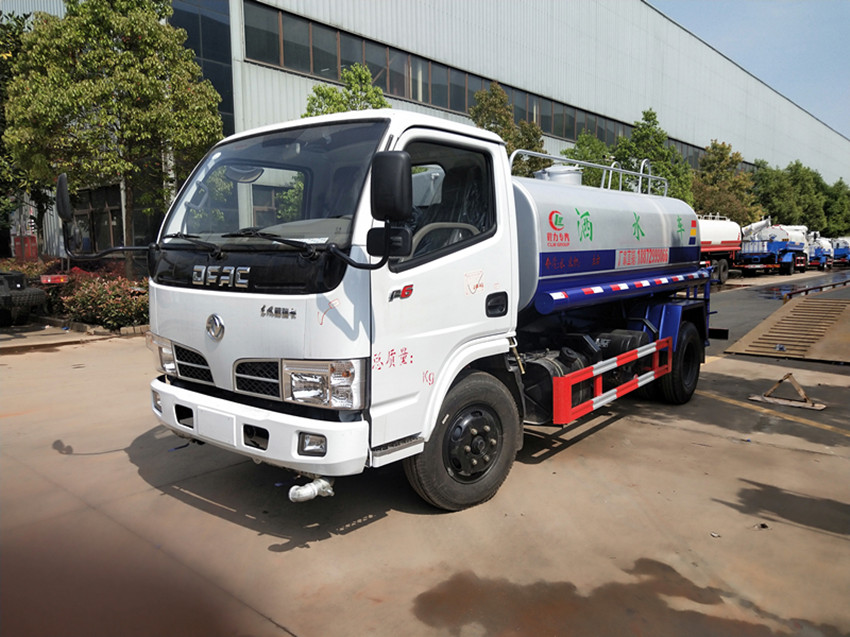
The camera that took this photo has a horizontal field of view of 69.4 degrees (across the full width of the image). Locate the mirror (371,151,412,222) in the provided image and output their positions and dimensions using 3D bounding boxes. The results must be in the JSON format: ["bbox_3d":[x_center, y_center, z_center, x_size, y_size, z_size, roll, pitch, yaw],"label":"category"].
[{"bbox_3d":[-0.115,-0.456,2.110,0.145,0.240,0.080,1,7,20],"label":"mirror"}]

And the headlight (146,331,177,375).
[{"bbox_3d":[-1.506,0.199,3.602,0.408,0.219,0.184,5,9,39],"label":"headlight"}]

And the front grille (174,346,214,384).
[{"bbox_3d":[-1.237,0.239,3.305,0.408,0.214,0.071,5,9,39],"label":"front grille"}]

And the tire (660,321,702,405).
[{"bbox_3d":[2.298,0.391,5.620,0.200,0.775,0.775,3,8,40],"label":"tire"}]

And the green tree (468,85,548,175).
[{"bbox_3d":[3.186,-5.098,23.700,3.200,7.900,3.200,4,8,44],"label":"green tree"}]

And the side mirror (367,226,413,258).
[{"bbox_3d":[-0.123,-0.264,2.120,0.150,0.102,0.055,0,7,18],"label":"side mirror"}]

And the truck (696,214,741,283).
[{"bbox_3d":[9.800,-2.788,24.800,2.500,2.950,9.200,4,8,44],"label":"truck"}]

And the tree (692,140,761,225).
[{"bbox_3d":[18.977,-7.066,38.500,4.300,8.157,4.300,6,9,43],"label":"tree"}]

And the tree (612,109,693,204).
[{"bbox_3d":[11.626,-6.468,31.500,4.200,8.576,4.200,6,9,43],"label":"tree"}]

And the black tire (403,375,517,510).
[{"bbox_3d":[0.217,0.681,3.514,0.785,0.785,0.205,-7,8,-40],"label":"black tire"}]

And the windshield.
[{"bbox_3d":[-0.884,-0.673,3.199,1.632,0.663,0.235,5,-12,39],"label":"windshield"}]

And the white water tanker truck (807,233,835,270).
[{"bbox_3d":[28.400,-4.986,45.000,2.150,2.750,6.000,4,8,44],"label":"white water tanker truck"}]

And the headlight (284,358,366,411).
[{"bbox_3d":[-0.457,0.282,2.745,0.408,0.219,0.184,5,9,39],"label":"headlight"}]

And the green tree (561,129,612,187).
[{"bbox_3d":[7.193,-4.997,27.000,3.500,6.687,3.500,6,9,43],"label":"green tree"}]

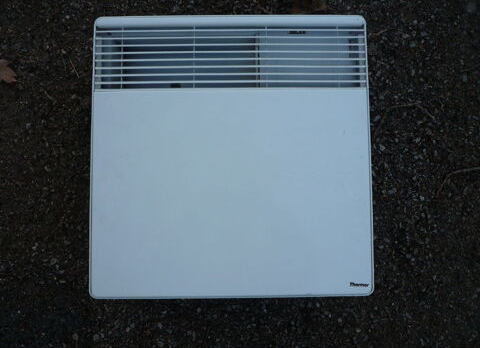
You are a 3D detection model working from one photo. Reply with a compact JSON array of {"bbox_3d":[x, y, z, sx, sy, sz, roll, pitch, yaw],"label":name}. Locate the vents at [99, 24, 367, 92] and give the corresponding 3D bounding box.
[{"bbox_3d":[-0.015,-0.192,0.685,0.447,0.020,0.109,0,86,0],"label":"vents"}]

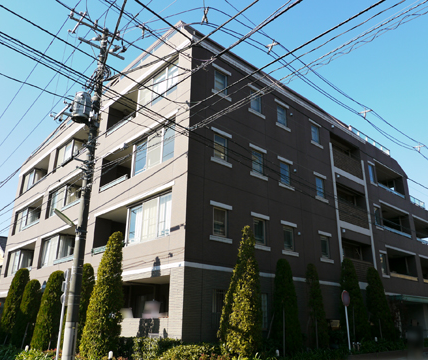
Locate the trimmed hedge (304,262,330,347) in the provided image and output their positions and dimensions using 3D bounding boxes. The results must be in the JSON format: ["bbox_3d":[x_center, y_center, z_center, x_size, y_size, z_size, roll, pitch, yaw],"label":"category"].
[{"bbox_3d":[3.926,4.904,15.095,0.850,3.250,0.850,18,-27,-39],"label":"trimmed hedge"}]

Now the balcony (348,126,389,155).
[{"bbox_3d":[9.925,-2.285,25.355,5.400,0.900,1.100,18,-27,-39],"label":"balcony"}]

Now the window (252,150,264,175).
[{"bbox_3d":[1.834,-0.685,16.312,0.740,1.000,0.140,18,-27,-39],"label":"window"}]

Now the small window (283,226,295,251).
[{"bbox_3d":[3.177,2.512,16.465,0.740,1.000,0.140,18,-27,-39],"label":"small window"}]

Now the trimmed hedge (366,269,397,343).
[{"bbox_3d":[7.772,5.941,18.475,1.197,3.515,1.197,18,-27,-39],"label":"trimmed hedge"}]

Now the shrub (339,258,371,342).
[{"bbox_3d":[6.076,5.323,17.045,1.197,3.699,1.197,18,-27,-39],"label":"shrub"}]

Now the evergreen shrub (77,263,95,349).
[{"bbox_3d":[-4.944,4.806,14.683,1.093,3.235,1.093,18,-27,-39],"label":"evergreen shrub"}]

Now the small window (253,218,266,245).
[{"bbox_3d":[1.802,2.063,15.295,0.740,1.000,0.140,18,-27,-39],"label":"small window"}]

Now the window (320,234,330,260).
[{"bbox_3d":[5.416,3.260,18.896,0.697,1.020,0.146,18,-27,-39],"label":"window"}]

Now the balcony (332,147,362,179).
[{"bbox_3d":[7.240,-0.692,22.255,3.150,1.250,1.200,18,-27,-39],"label":"balcony"}]

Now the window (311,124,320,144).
[{"bbox_3d":[5.273,-2.318,20.229,0.740,1.000,0.140,18,-27,-39],"label":"window"}]

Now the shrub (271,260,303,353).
[{"bbox_3d":[2.600,4.501,13.953,1.145,3.292,1.145,0,-20,0],"label":"shrub"}]

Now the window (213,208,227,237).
[{"bbox_3d":[0.228,1.548,13.955,0.740,1.000,0.140,18,-27,-39],"label":"window"}]

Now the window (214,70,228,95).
[{"bbox_3d":[0.292,-3.947,15.991,0.740,1.000,0.140,18,-27,-39],"label":"window"}]

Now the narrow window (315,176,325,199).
[{"bbox_3d":[5.241,0.429,19.212,0.740,1.000,0.140,18,-27,-39],"label":"narrow window"}]

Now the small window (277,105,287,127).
[{"bbox_3d":[3.369,-3.125,19.226,0.708,1.020,0.146,18,-27,-39],"label":"small window"}]

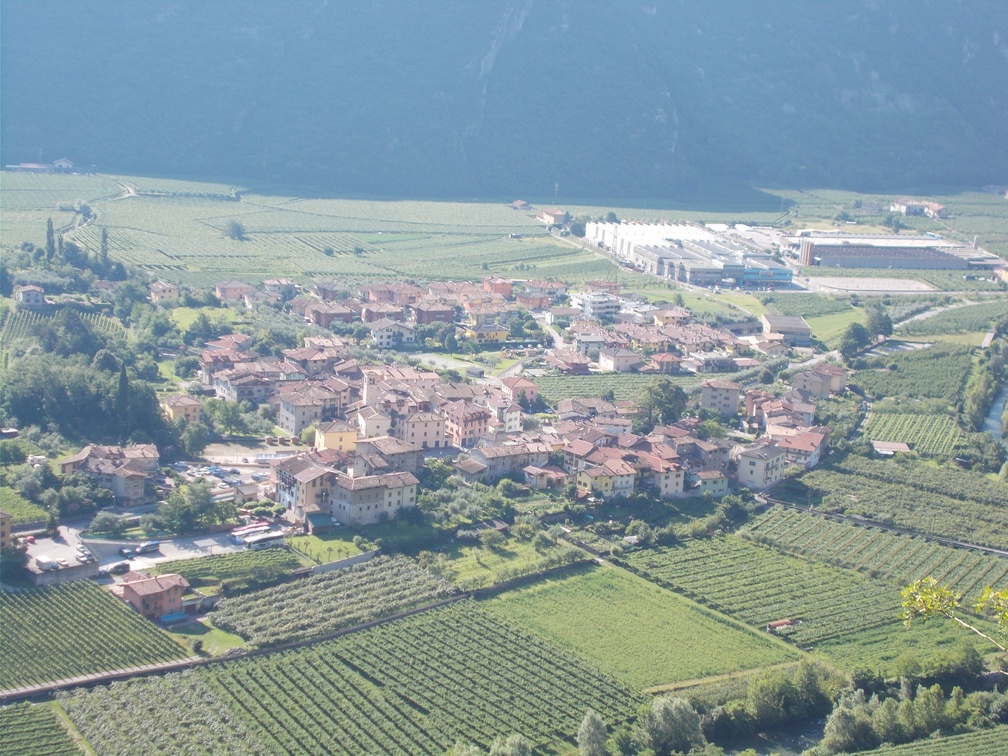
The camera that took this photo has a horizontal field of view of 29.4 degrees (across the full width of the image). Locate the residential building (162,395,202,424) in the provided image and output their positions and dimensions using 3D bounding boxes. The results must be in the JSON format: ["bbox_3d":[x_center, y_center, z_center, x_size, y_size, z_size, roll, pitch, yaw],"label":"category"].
[{"bbox_3d":[-121.603,11.598,727.949,10.724,9.911,8.796,-4,16,-28],"label":"residential building"}]

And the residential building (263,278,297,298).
[{"bbox_3d":[-111.255,-44.459,952.170,14.914,8.846,9.743,-1,15,-18],"label":"residential building"}]

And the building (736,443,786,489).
[{"bbox_3d":[88.490,29.390,657.890,10.070,12.990,15.750,11,14,31],"label":"building"}]

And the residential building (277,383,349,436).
[{"bbox_3d":[-71.205,11.574,709.604,20.490,15.258,14.659,-6,17,-32],"label":"residential building"}]

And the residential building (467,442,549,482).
[{"bbox_3d":[2.812,28.944,677.186,27.796,10.840,10.568,-6,17,-33],"label":"residential building"}]

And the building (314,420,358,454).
[{"bbox_3d":[-59.810,20.750,685.826,12.534,10.668,8.837,-4,16,-27],"label":"building"}]

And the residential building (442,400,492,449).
[{"bbox_3d":[-13.810,15.890,694.500,12.540,14.910,13.380,-6,15,-35],"label":"residential building"}]

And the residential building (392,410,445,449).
[{"bbox_3d":[-29.950,16.940,681.340,15.250,10.420,12.720,-2,13,-23],"label":"residential building"}]

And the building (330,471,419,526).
[{"bbox_3d":[-41.994,38.894,633.114,25.378,13.820,12.916,-6,17,-32],"label":"building"}]

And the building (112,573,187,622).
[{"bbox_3d":[-99.250,60.779,544.283,16.444,8.289,11.309,-10,20,-43],"label":"building"}]

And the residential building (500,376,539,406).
[{"bbox_3d":[5.860,4.930,763.110,11.140,10.270,11.970,-2,13,-22],"label":"residential building"}]

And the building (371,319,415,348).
[{"bbox_3d":[-49.043,-20.053,849.061,18.557,10.279,12.587,-2,15,-20],"label":"building"}]

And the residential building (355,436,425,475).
[{"bbox_3d":[-40.212,27.163,671.305,16.761,11.864,17.467,-9,19,-41],"label":"residential building"}]

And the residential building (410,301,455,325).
[{"bbox_3d":[-34.500,-32.320,917.130,13.650,9.470,20.230,-3,14,-25],"label":"residential building"}]

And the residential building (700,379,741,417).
[{"bbox_3d":[88.300,7.210,783.320,15.750,12.870,10.000,4,12,3],"label":"residential building"}]

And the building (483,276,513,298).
[{"bbox_3d":[-3.230,-46.980,993.210,10.810,10.570,12.030,-3,14,-25],"label":"building"}]

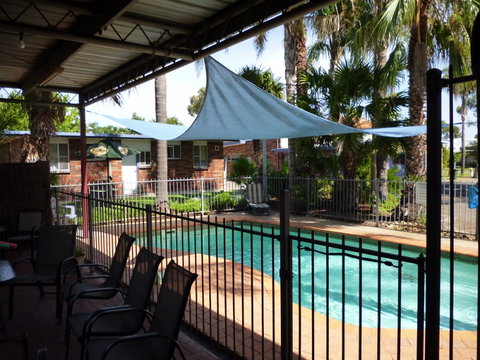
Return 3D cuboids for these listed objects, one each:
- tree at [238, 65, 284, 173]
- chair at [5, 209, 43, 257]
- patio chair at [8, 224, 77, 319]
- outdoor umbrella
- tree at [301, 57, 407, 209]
[{"bbox_3d":[0.995,-2.518,19.342,2.900,6.400,2.900,-1,3,0],"label":"tree"},{"bbox_3d":[-3.856,0.998,6.998,0.570,0.900,0.660,-1,3,-10],"label":"chair"},{"bbox_3d":[-2.339,1.080,4.687,0.570,0.930,0.660,-1,3,-1],"label":"patio chair"},{"bbox_3d":[-5.055,-0.308,14.937,2.000,2.550,2.000,0,3,9],"label":"outdoor umbrella"},{"bbox_3d":[3.714,-1.442,12.675,3.400,5.050,3.400,-1,3,0],"label":"tree"}]

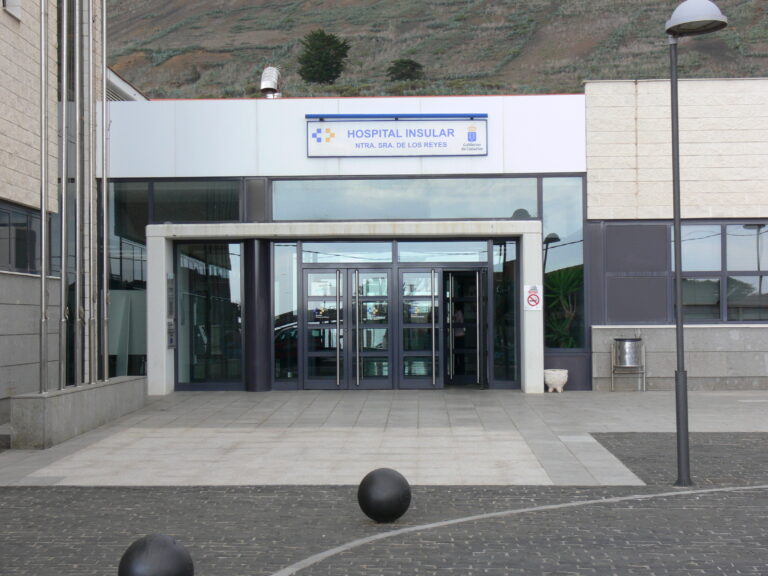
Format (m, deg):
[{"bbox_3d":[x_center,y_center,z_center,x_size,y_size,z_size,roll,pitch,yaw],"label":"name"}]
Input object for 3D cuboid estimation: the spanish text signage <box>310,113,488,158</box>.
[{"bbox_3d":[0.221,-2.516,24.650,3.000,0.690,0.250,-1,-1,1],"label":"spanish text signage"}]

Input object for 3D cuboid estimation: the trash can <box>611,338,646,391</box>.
[{"bbox_3d":[4.010,1.266,24.350,0.560,0.870,0.440,-1,-1,1],"label":"trash can"}]

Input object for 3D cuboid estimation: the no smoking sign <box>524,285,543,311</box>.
[{"bbox_3d":[2.444,0.160,24.250,0.300,0.410,0.020,-1,-1,1],"label":"no smoking sign"}]

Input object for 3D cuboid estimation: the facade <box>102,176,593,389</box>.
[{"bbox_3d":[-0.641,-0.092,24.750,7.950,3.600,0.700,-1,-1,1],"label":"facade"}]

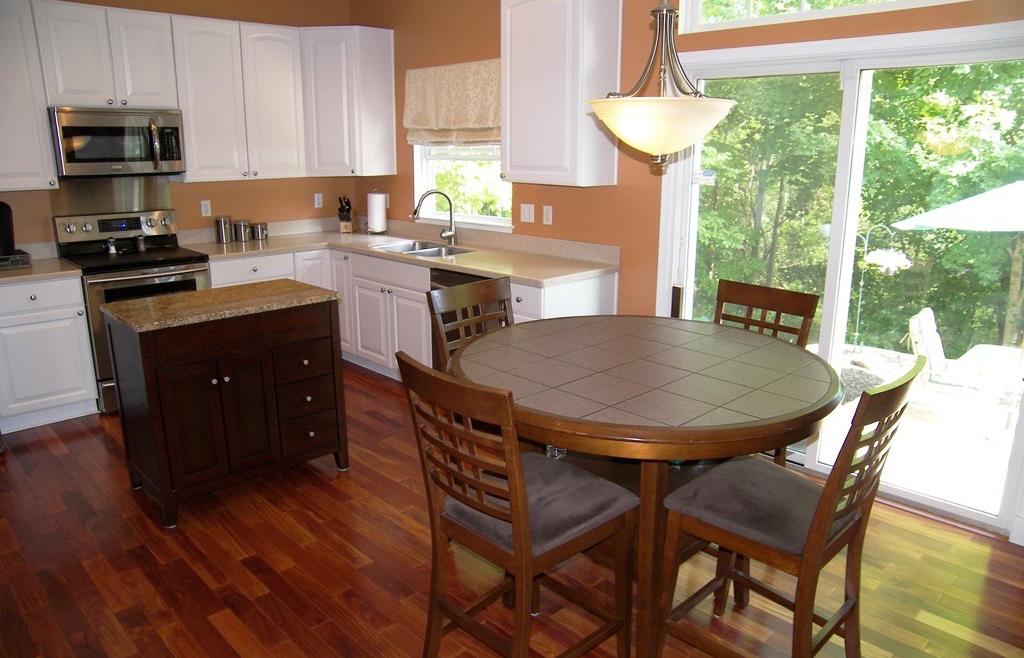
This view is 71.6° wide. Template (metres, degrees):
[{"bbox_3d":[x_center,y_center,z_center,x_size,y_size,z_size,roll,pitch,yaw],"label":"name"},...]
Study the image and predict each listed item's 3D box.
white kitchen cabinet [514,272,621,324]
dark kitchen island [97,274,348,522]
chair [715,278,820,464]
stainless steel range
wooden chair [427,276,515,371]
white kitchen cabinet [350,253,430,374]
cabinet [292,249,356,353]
[{"bbox_3d":[0.260,0.094,4.146,0.620,0.800,0.400,-13,19,-42],"label":"white kitchen cabinet"},{"bbox_3d":[-1.333,0.303,3.398,0.555,0.900,0.940,13,19,43],"label":"dark kitchen island"},{"bbox_3d":[0.814,0.381,2.749,0.570,1.030,0.465,-12,18,-40],"label":"chair"},{"bbox_3d":[-2.434,-0.144,4.663,0.755,1.180,0.690,-13,19,-42],"label":"stainless steel range"},{"bbox_3d":[0.014,0.362,2.849,0.570,1.030,0.465,13,19,43],"label":"wooden chair"},{"bbox_3d":[-0.604,-0.117,5.031,0.620,0.800,0.930,-13,19,-42],"label":"white kitchen cabinet"},{"bbox_3d":[-1.339,-0.248,5.587,0.900,0.800,0.900,-13,19,-42],"label":"cabinet"}]

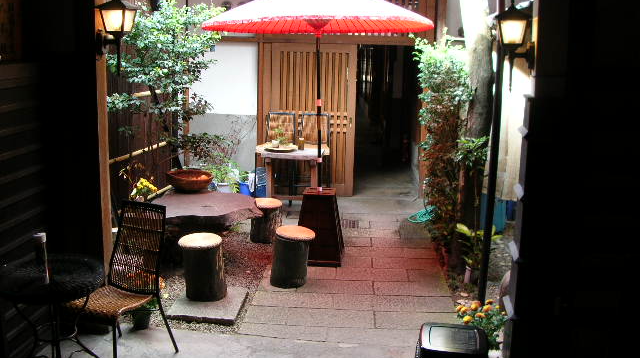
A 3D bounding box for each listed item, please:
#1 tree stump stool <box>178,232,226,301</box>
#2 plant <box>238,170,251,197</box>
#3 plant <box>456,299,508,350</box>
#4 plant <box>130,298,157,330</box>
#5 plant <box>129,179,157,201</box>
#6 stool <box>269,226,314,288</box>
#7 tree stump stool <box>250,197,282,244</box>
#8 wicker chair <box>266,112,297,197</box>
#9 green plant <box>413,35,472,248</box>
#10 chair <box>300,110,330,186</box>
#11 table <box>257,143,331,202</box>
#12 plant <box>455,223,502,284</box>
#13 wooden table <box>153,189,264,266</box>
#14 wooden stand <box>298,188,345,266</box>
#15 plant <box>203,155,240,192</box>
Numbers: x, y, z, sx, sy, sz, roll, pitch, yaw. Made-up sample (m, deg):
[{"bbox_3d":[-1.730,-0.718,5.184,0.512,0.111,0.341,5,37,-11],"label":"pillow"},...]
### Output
[{"bbox_3d":[-0.848,0.632,4.725,0.330,0.420,0.330,1,8,2],"label":"tree stump stool"},{"bbox_3d":[-0.962,0.084,8.352,0.210,0.420,0.210,1,8,2],"label":"plant"},{"bbox_3d":[0.943,0.845,3.733,0.270,0.280,0.260,1,11,4],"label":"plant"},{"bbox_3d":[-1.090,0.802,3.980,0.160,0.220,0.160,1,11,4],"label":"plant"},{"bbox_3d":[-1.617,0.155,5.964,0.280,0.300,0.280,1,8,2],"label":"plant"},{"bbox_3d":[-0.219,0.619,5.160,0.340,0.420,0.340,1,8,2],"label":"stool"},{"bbox_3d":[-0.494,0.380,5.960,0.290,0.330,0.290,1,11,4],"label":"tree stump stool"},{"bbox_3d":[-0.453,-0.274,7.233,0.430,0.920,0.520,2,11,6],"label":"wicker chair"},{"bbox_3d":[1.095,-0.326,5.786,0.480,1.850,0.520,1,11,4],"label":"green plant"},{"bbox_3d":[-0.106,-0.271,8.534,0.440,1.180,0.500,1,8,2],"label":"chair"},{"bbox_3d":[-0.342,0.042,8.095,0.800,0.700,0.500,1,8,2],"label":"table"},{"bbox_3d":[1.201,0.557,4.855,0.340,0.420,0.330,1,11,4],"label":"plant"},{"bbox_3d":[-0.974,0.474,5.709,1.080,0.520,1.000,1,8,2],"label":"wooden table"},{"bbox_3d":[-0.007,0.426,5.810,0.410,0.620,0.410,1,8,2],"label":"wooden stand"},{"bbox_3d":[-1.094,-0.050,7.187,0.390,0.450,0.370,1,11,4],"label":"plant"}]

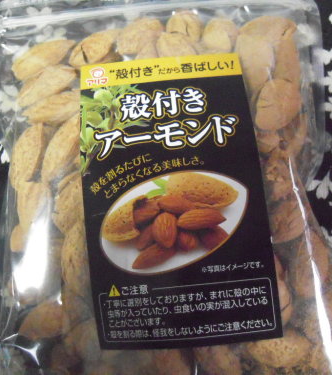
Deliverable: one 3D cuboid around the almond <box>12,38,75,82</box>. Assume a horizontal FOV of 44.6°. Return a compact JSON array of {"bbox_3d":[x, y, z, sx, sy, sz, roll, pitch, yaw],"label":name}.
[{"bbox_3d":[-0.067,-0.072,0.223,0.038,0.016,0.018,-29,80,-4],"label":"almond"}]

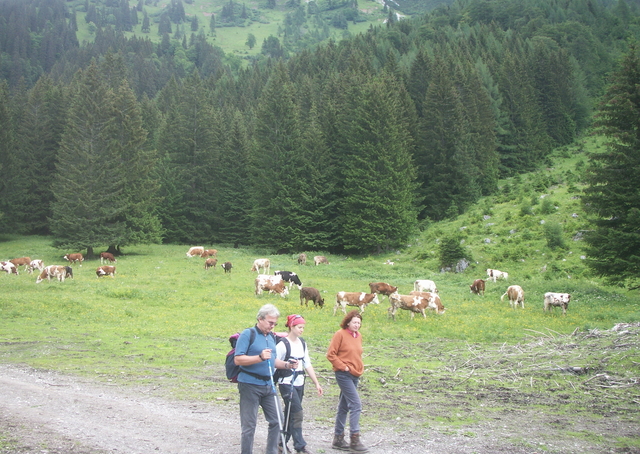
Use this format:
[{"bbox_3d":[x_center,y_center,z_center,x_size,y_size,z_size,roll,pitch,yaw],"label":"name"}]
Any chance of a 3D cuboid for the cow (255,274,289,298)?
[{"bbox_3d":[-2.807,3.421,40.000,2.200,1.400,0.750,0,1,28],"label":"cow"}]

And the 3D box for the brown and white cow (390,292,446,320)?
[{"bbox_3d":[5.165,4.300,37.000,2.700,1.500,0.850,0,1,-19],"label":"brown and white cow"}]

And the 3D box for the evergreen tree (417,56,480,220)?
[{"bbox_3d":[19.756,-13.868,106.000,9.800,25.200,9.800,0,-2,0],"label":"evergreen tree"}]

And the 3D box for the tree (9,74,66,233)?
[{"bbox_3d":[-47.733,-12.124,116.000,9.300,27.000,9.300,0,1,0],"label":"tree"}]

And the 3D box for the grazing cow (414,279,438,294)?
[{"bbox_3d":[8.945,5.087,58.000,2.100,1.220,0.650,1,-3,-17],"label":"grazing cow"}]

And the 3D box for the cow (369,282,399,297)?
[{"bbox_3d":[4.116,4.181,44.000,2.100,1.400,0.750,0,1,15],"label":"cow"}]

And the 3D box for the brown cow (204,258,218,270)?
[{"bbox_3d":[-11.895,4.111,75.000,0.650,1.300,2.000,-2,-3,41],"label":"brown cow"}]

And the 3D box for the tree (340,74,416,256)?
[{"bbox_3d":[7.782,-8.580,91.000,10.600,24.000,10.600,0,-2,0],"label":"tree"}]

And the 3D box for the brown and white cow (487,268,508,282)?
[{"bbox_3d":[16.300,4.466,63.000,2.100,1.300,0.650,2,-3,-33],"label":"brown and white cow"}]

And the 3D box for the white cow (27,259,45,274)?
[{"bbox_3d":[-27.400,3.811,66.000,2.000,1.380,0.700,-1,1,-45],"label":"white cow"}]

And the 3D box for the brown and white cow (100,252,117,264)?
[{"bbox_3d":[-23.772,3.489,77.000,2.100,1.350,0.700,0,1,-29],"label":"brown and white cow"}]

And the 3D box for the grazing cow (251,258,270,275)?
[{"bbox_3d":[-4.846,3.274,56.000,2.000,1.400,0.700,1,1,41],"label":"grazing cow"}]

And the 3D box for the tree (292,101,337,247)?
[{"bbox_3d":[-0.605,-6.657,92.000,7.000,19.800,7.000,0,-2,0],"label":"tree"}]

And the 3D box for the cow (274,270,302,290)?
[{"bbox_3d":[-2.288,3.949,50.500,2.150,1.300,0.670,-1,-3,30],"label":"cow"}]

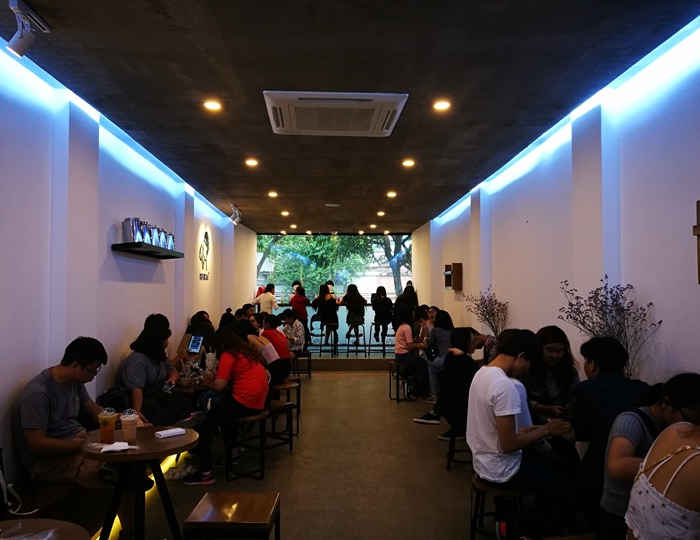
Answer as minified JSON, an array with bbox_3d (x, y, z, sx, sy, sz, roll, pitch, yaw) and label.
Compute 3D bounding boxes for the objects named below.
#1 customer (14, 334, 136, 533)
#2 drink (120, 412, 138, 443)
[{"bbox_3d":[-1.483,0.944,3.040,0.740,1.180,0.500,0,-2,1],"label":"customer"},{"bbox_3d":[-1.151,0.809,2.933,0.100,0.163,0.100,0,-2,-2],"label":"drink"}]

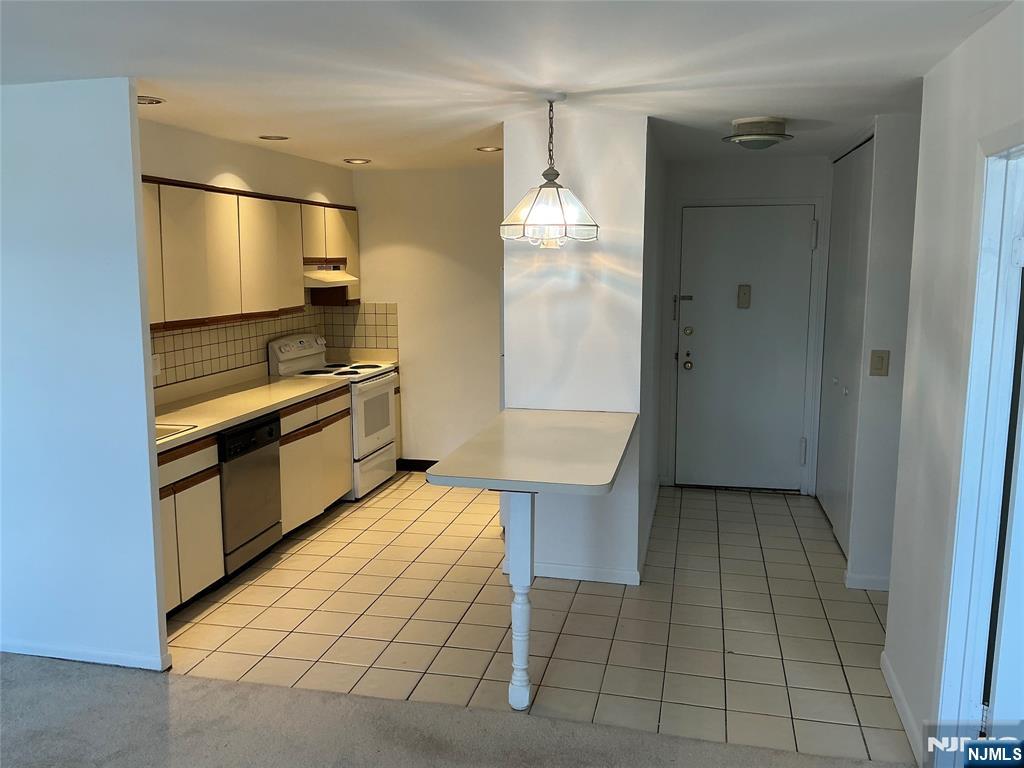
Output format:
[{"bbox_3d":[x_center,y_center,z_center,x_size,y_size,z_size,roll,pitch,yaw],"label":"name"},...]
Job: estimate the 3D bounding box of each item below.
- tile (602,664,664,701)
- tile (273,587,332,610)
[{"bbox_3d":[0.505,1.246,3.441,0.243,0.010,0.240,2,9,13],"label":"tile"},{"bbox_3d":[-1.075,1.124,4.301,0.240,0.012,0.241,2,9,13],"label":"tile"}]

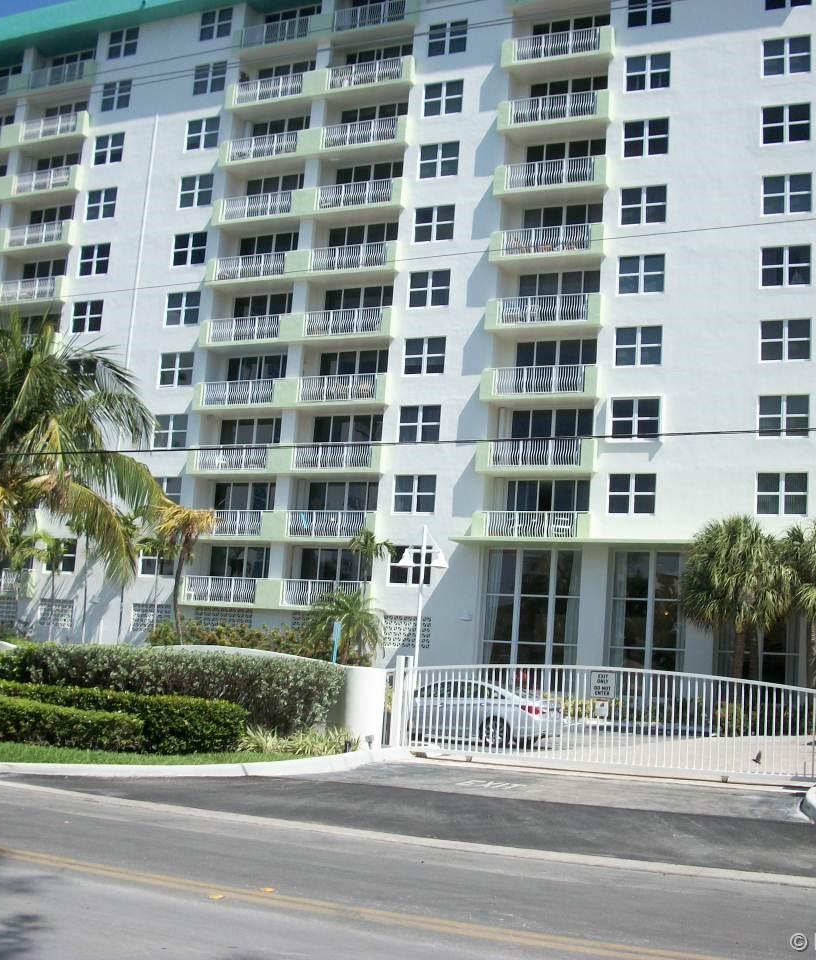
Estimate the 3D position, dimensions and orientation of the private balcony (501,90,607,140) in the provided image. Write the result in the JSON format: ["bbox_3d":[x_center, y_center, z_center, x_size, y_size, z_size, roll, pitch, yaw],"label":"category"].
[{"bbox_3d":[5.800,-13.848,49.554,4.500,1.220,1.500,0,-10,26],"label":"private balcony"}]

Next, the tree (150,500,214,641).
[{"bbox_3d":[-8.050,4.086,46.000,2.300,6.600,2.300,0,-10,26],"label":"tree"}]

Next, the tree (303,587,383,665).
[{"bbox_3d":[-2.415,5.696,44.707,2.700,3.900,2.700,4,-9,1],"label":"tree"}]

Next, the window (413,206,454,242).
[{"bbox_3d":[1.066,-10.017,50.911,1.670,1.390,0.150,0,-10,25],"label":"window"}]

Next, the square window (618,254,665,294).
[{"bbox_3d":[8.466,-7.388,46.863,1.670,1.390,0.150,0,-10,25],"label":"square window"}]

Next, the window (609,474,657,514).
[{"bbox_3d":[7.897,0.522,45.431,1.680,1.420,0.150,0,-10,26],"label":"window"}]

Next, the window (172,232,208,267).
[{"bbox_3d":[-9.385,-9.942,55.921,1.670,1.390,0.150,0,-10,25],"label":"window"}]

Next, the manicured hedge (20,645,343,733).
[{"bbox_3d":[-4.965,4.486,28.000,7.200,1.570,1.300,1,-9,17],"label":"manicured hedge"}]

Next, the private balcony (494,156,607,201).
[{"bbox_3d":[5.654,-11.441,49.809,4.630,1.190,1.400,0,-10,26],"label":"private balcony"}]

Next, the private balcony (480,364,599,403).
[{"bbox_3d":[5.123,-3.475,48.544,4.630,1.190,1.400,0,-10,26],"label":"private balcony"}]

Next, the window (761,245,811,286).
[{"bbox_3d":[13.061,-7.356,44.679,1.670,1.390,0.150,0,-10,25],"label":"window"}]

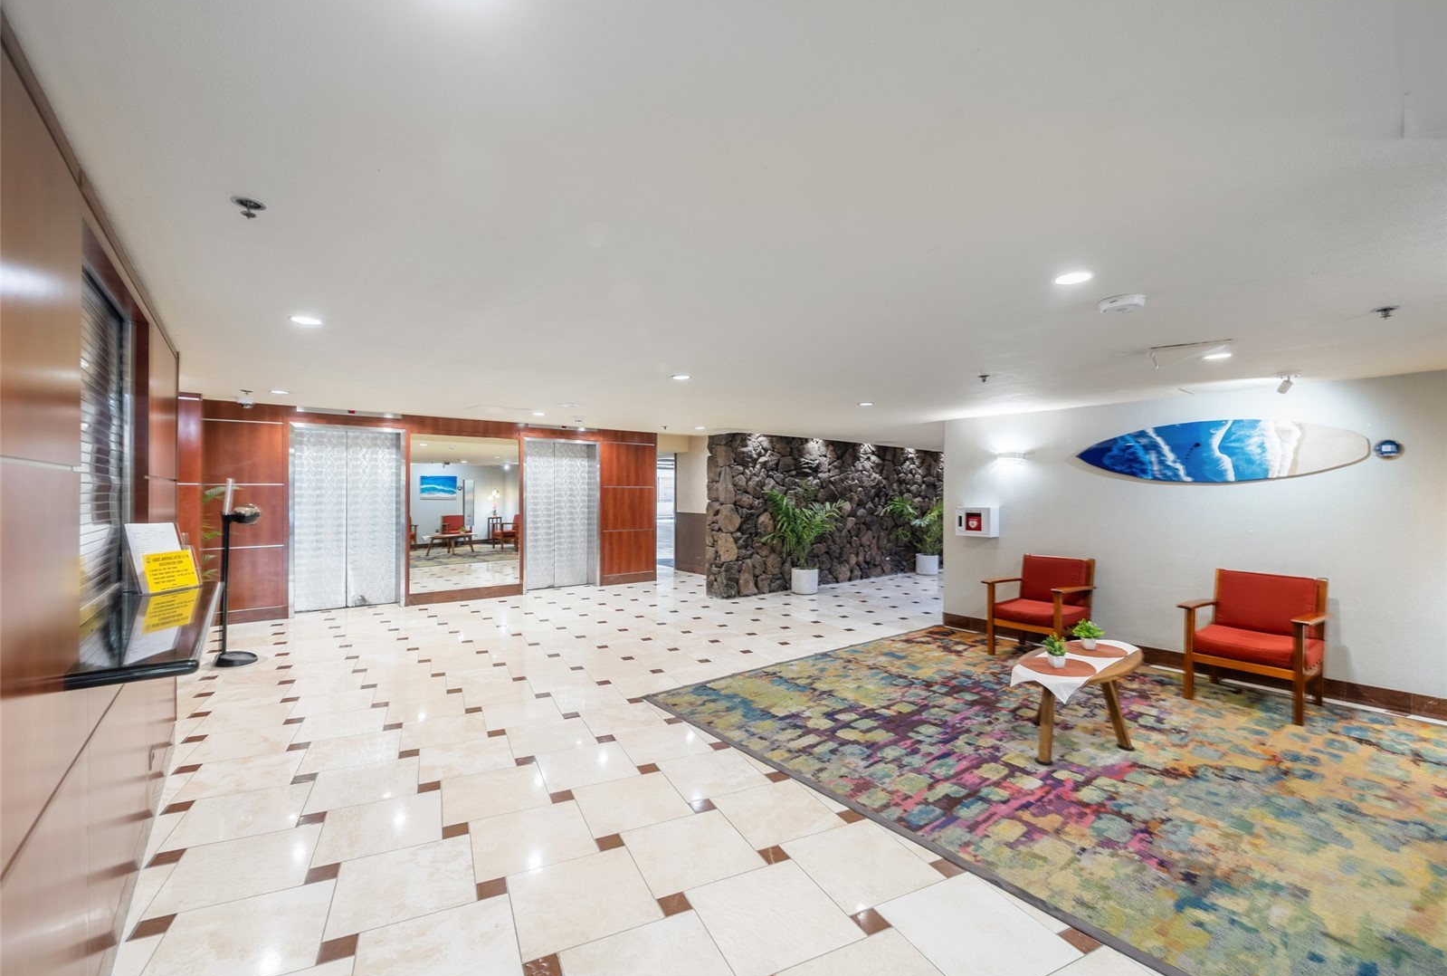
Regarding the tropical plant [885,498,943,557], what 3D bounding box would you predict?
[{"bbox_3d":[3.456,0.652,10.147,1.200,1.060,1.100,1,0,-38],"label":"tropical plant"}]

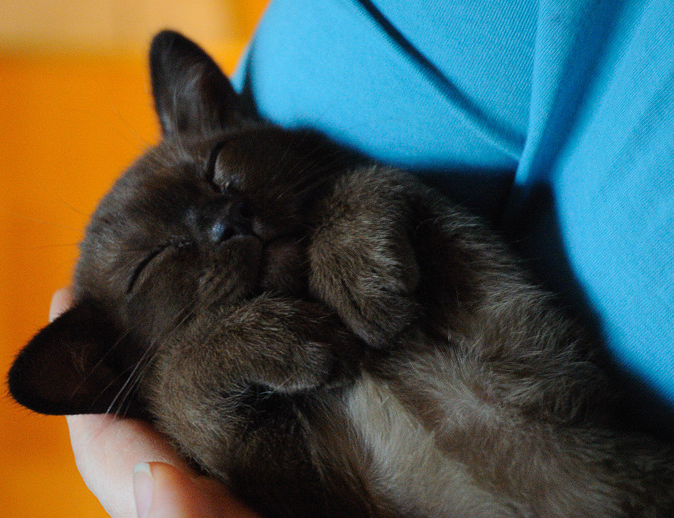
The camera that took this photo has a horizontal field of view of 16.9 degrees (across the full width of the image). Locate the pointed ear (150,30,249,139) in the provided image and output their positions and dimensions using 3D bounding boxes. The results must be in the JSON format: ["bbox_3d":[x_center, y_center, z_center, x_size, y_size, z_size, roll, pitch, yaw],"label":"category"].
[{"bbox_3d":[-0.041,-0.049,0.645,0.029,0.033,0.016,-14,-8,-25],"label":"pointed ear"}]

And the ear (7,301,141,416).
[{"bbox_3d":[-0.074,0.031,0.630,0.032,0.034,0.016,-22,15,5],"label":"ear"}]

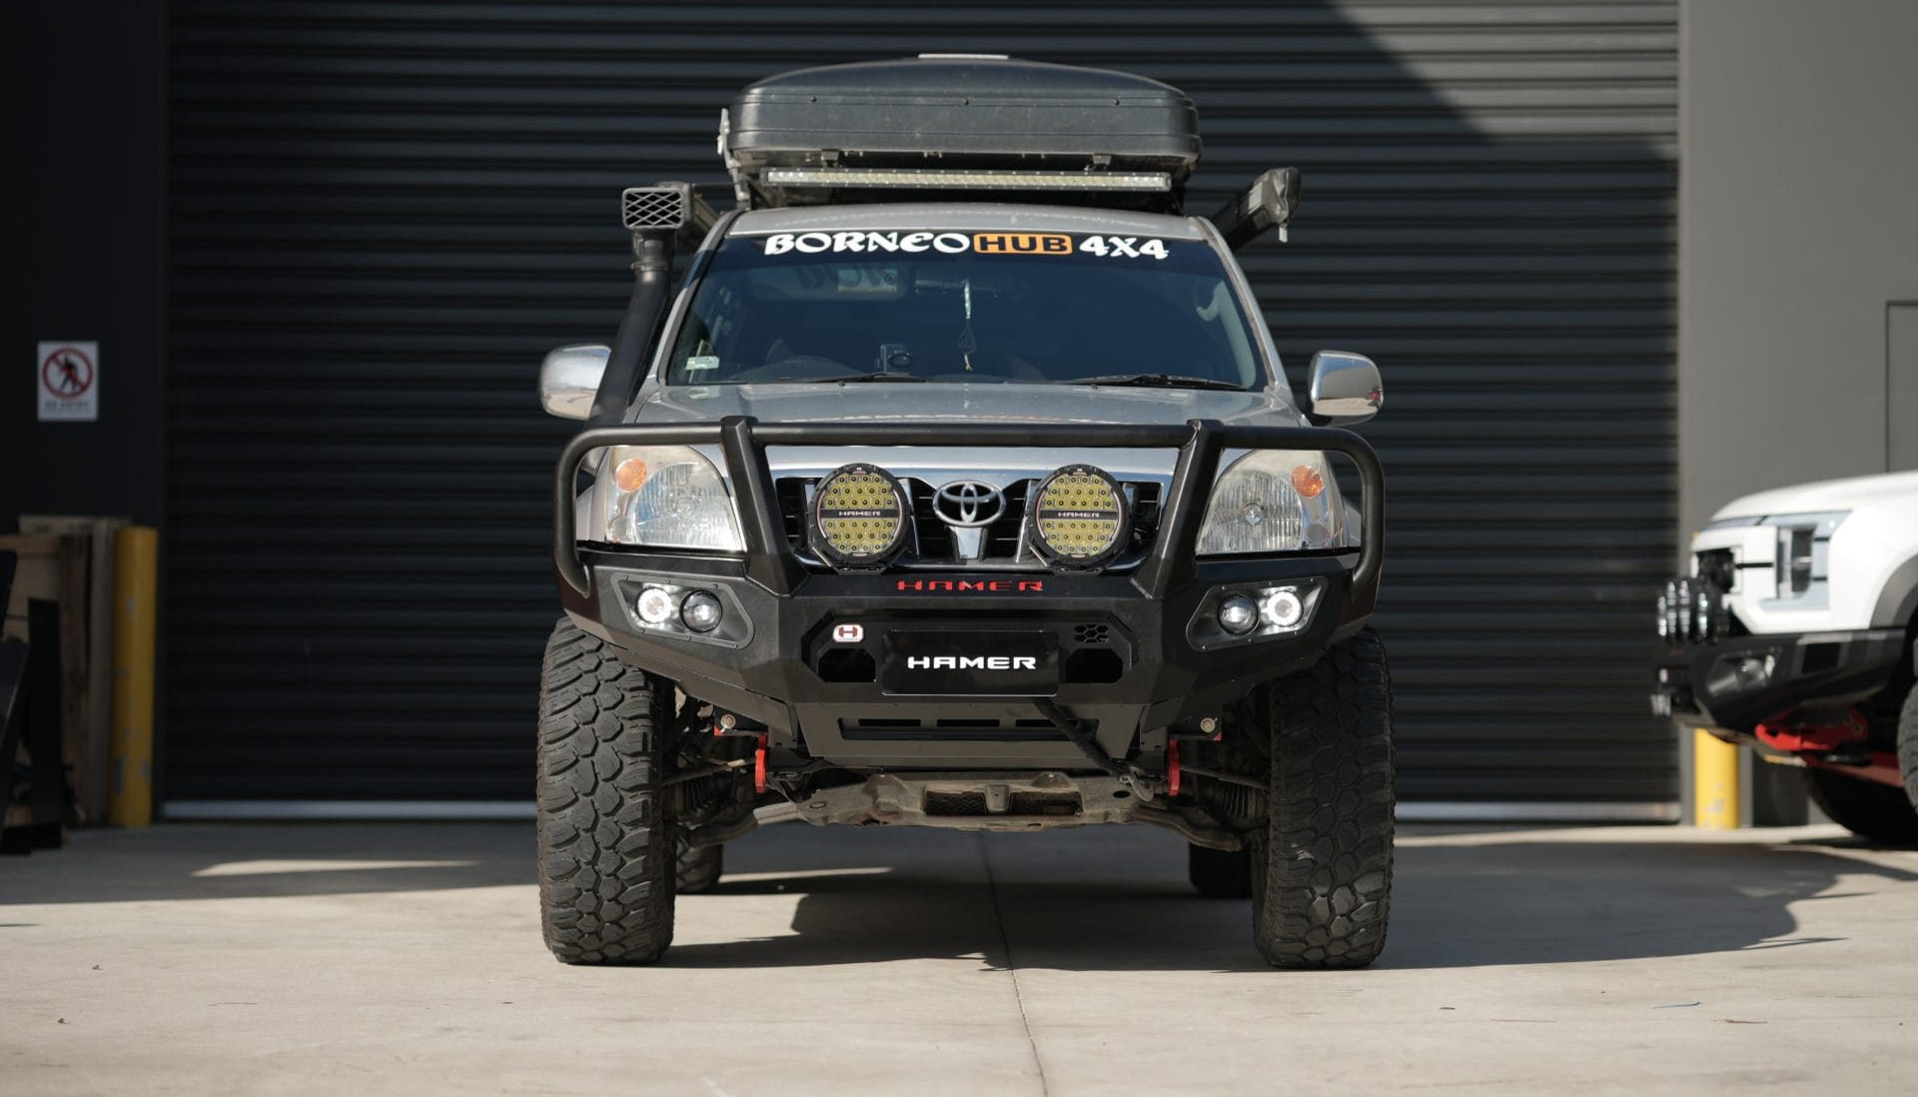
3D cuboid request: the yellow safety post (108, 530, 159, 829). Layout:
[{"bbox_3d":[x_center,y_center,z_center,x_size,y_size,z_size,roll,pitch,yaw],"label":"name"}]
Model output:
[{"bbox_3d":[-3.200,0.499,17.560,0.168,1.170,0.168,1,-1,0],"label":"yellow safety post"}]

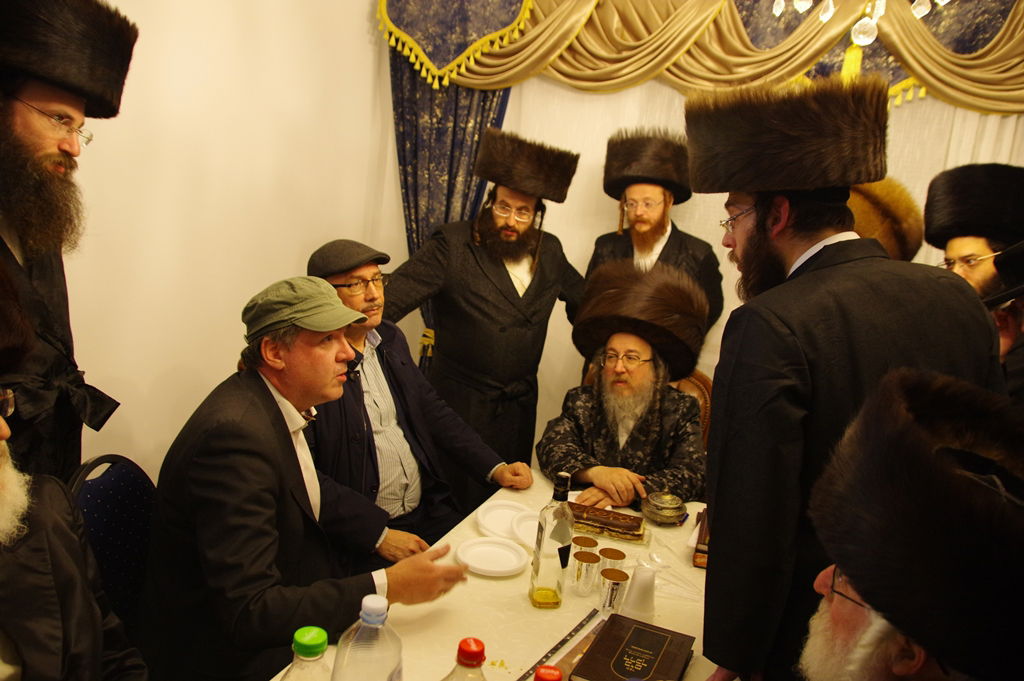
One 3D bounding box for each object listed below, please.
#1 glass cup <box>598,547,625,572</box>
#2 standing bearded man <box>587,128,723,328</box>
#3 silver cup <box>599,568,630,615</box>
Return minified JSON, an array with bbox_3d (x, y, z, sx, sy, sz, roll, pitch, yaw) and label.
[{"bbox_3d":[0.217,0.510,1.577,0.056,0.077,0.056,7,11,0],"label":"glass cup"},{"bbox_3d":[0.465,0.172,2.684,0.520,1.872,0.370,10,11,14],"label":"standing bearded man"},{"bbox_3d":[0.211,0.527,1.488,0.056,0.076,0.056,7,11,0],"label":"silver cup"}]

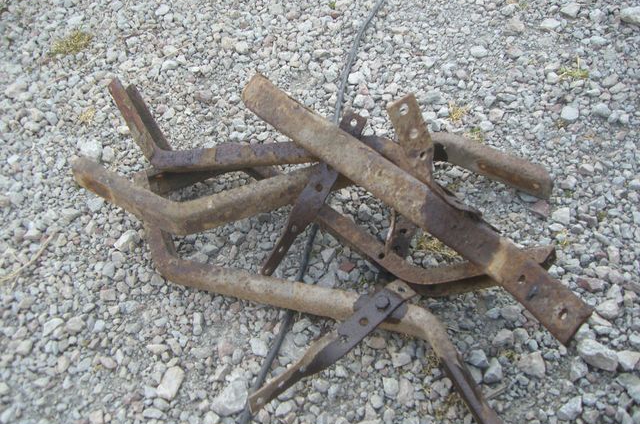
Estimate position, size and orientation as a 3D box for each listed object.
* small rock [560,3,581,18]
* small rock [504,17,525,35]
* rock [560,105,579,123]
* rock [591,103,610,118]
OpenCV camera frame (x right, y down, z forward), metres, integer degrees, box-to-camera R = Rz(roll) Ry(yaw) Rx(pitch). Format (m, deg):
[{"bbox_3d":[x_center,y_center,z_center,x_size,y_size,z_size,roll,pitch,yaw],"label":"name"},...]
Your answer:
[{"bbox_3d":[0.599,-0.482,1.680,0.045,0.027,0.038,-16,54,-12],"label":"small rock"},{"bbox_3d":[0.469,-0.449,1.696,0.048,0.038,0.049,11,47,13],"label":"small rock"},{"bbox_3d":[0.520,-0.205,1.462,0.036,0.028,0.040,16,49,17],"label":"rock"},{"bbox_3d":[0.578,-0.208,1.445,0.036,0.024,0.030,6,50,5],"label":"rock"}]

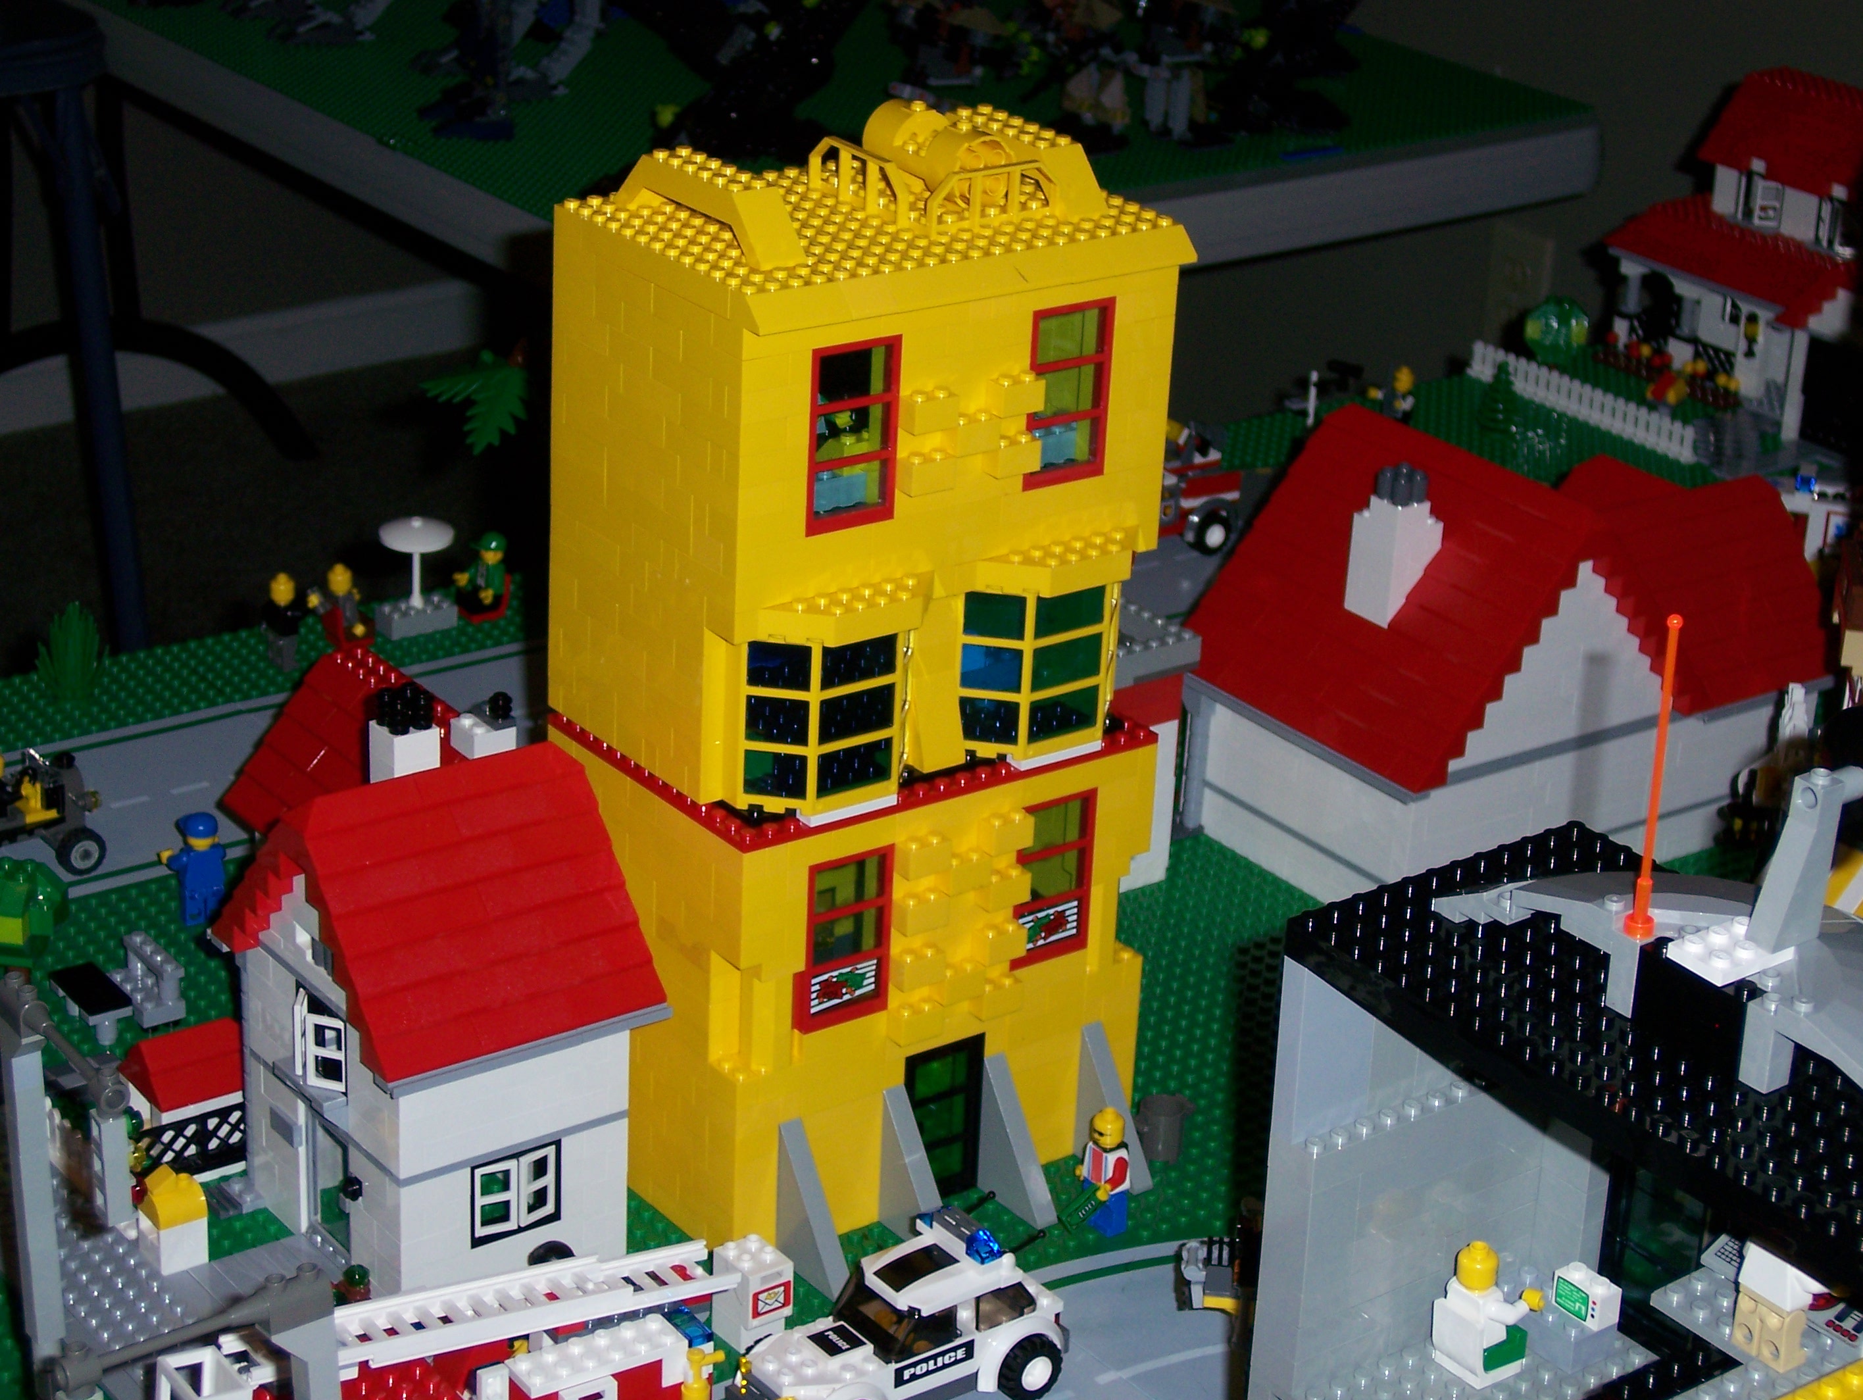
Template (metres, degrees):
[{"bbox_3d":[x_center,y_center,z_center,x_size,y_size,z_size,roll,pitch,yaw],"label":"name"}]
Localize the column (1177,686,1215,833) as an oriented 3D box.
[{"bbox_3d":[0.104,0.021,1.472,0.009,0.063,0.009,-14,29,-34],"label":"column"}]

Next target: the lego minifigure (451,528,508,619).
[{"bbox_3d":[-0.198,-0.055,1.652,0.019,0.037,0.019,-14,29,-34],"label":"lego minifigure"}]

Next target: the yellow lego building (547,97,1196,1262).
[{"bbox_3d":[-0.020,-0.012,1.192,0.160,0.342,0.120,-14,29,-34],"label":"yellow lego building"}]

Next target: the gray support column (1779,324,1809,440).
[{"bbox_3d":[0.448,-0.163,1.952,0.008,0.059,0.008,-14,29,-34],"label":"gray support column"}]

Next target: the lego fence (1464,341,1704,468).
[{"bbox_3d":[0.342,-0.158,1.978,0.008,0.019,0.161,-14,29,-34],"label":"lego fence"}]

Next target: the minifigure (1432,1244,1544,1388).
[{"bbox_3d":[0.140,0.150,0.944,0.019,0.037,0.019,-16,30,-33],"label":"minifigure"}]

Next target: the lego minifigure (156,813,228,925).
[{"bbox_3d":[-0.268,0.059,1.375,0.021,0.042,0.017,-14,29,-34],"label":"lego minifigure"}]

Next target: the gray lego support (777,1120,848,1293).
[{"bbox_3d":[-0.036,0.158,1.167,0.008,0.048,0.032,-14,29,-34],"label":"gray lego support"}]

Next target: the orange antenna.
[{"bbox_3d":[0.161,0.017,0.838,0.007,0.077,0.007,-16,30,-33],"label":"orange antenna"}]

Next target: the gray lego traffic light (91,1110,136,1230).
[{"bbox_3d":[-0.255,0.145,1.175,0.008,0.038,0.008,-14,29,-34],"label":"gray lego traffic light"}]

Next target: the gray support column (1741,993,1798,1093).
[{"bbox_3d":[0.183,0.075,0.825,0.008,0.021,0.008,-16,30,-33],"label":"gray support column"}]

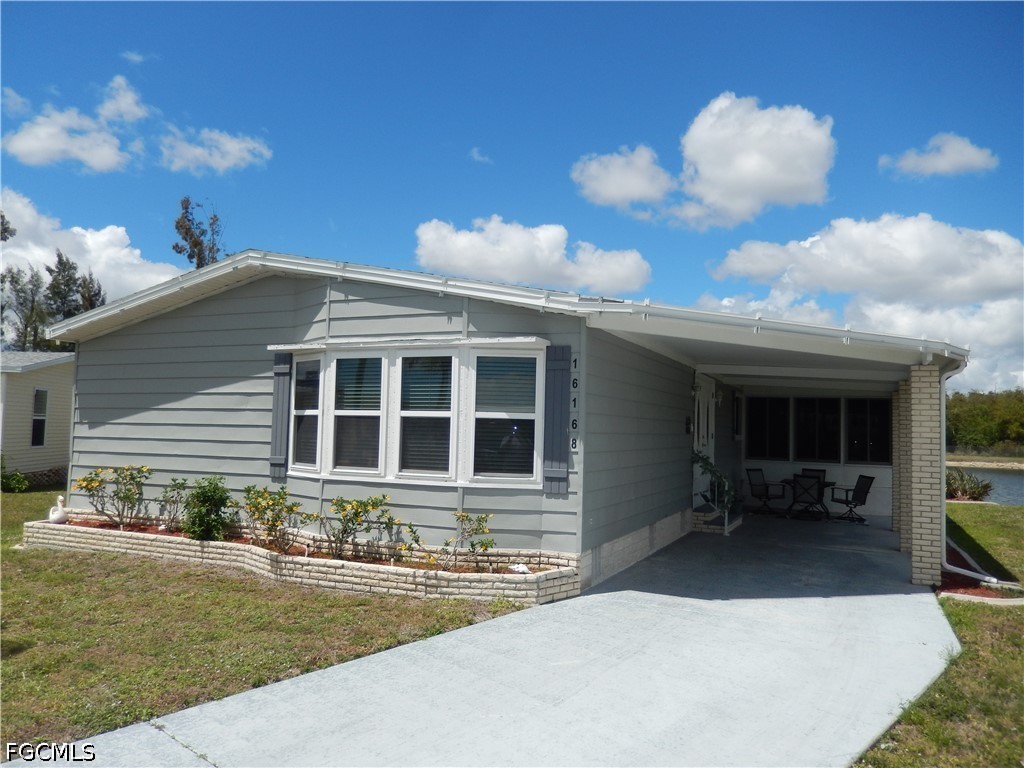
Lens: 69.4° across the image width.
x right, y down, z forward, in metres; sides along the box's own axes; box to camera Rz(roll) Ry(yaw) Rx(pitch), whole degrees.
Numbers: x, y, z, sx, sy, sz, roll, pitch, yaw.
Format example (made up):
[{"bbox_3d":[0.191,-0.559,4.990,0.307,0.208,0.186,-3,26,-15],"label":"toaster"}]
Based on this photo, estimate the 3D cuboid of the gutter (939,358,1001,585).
[{"bbox_3d":[4.984,0.963,8.093,0.570,2.440,0.260,-1,-4,25],"label":"gutter"}]

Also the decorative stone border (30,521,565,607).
[{"bbox_3d":[-3.006,2.014,8.660,7.740,0.310,0.970,-1,-4,25],"label":"decorative stone border"}]

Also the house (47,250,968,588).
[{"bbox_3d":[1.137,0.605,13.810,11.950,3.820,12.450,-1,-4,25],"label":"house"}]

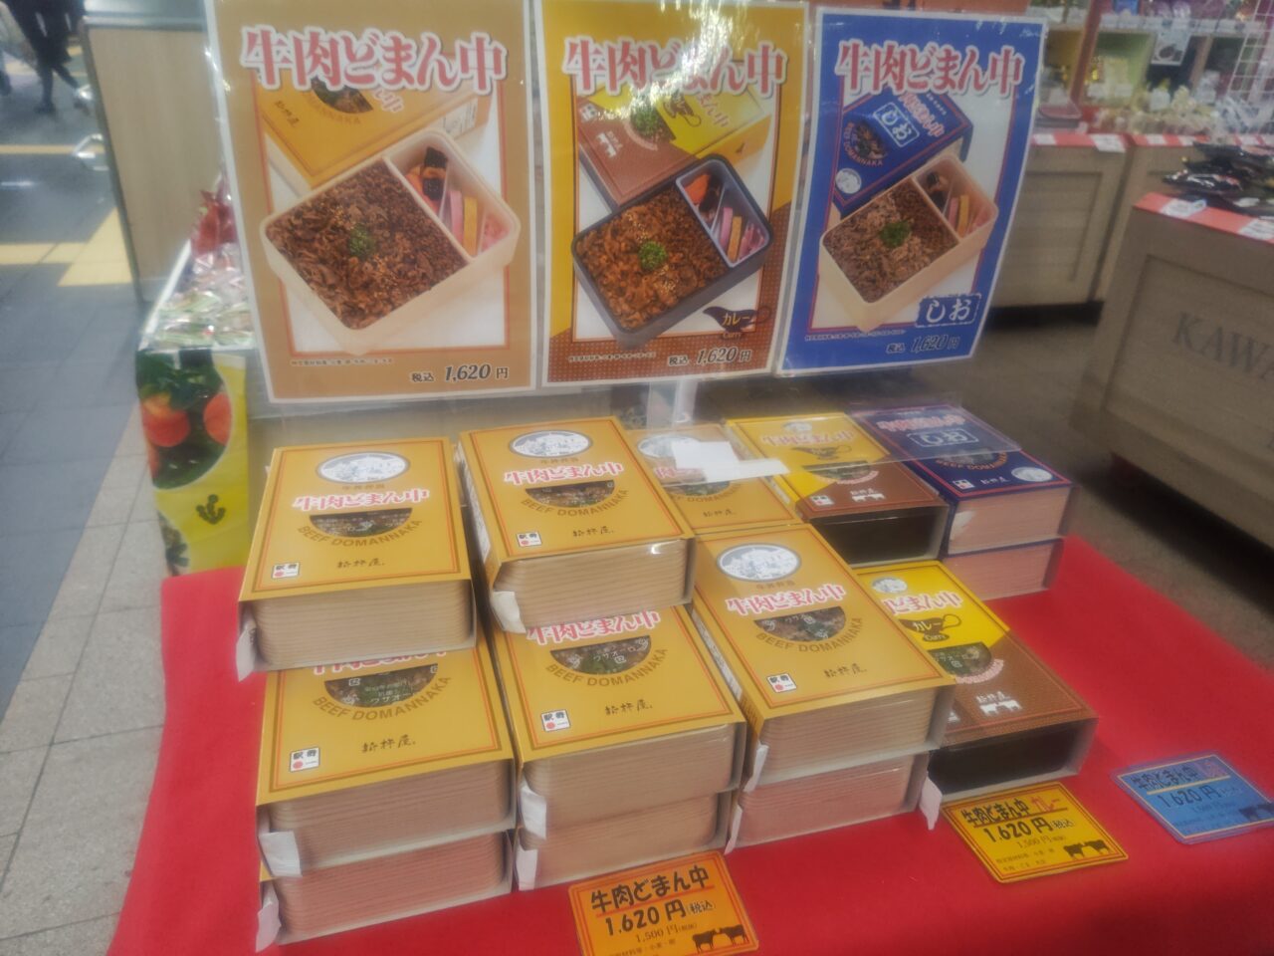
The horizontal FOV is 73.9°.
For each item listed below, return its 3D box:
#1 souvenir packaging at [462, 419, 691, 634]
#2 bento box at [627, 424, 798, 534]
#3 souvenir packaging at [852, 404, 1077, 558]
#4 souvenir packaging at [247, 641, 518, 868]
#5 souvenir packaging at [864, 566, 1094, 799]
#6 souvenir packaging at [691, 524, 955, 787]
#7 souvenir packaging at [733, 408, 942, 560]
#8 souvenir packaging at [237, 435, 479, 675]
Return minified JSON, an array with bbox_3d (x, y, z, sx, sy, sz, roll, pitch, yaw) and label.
[{"bbox_3d":[-0.054,0.024,0.645,0.132,0.054,0.202,-6,29,-17],"label":"souvenir packaging"},{"bbox_3d":[0.046,0.021,0.774,0.132,0.054,0.202,-5,29,-14],"label":"bento box"},{"bbox_3d":[0.318,-0.008,0.867,0.132,0.054,0.202,-6,29,-16],"label":"souvenir packaging"},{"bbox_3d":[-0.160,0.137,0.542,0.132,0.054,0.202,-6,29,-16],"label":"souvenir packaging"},{"bbox_3d":[0.231,0.150,0.670,0.132,0.054,0.202,-5,29,-14],"label":"souvenir packaging"},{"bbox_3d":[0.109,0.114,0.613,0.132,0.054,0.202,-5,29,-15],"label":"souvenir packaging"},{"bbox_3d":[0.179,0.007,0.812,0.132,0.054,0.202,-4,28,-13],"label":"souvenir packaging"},{"bbox_3d":[-0.192,0.043,0.599,0.132,0.054,0.202,-5,29,-14],"label":"souvenir packaging"}]

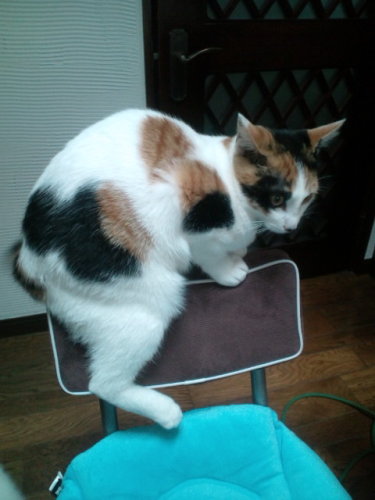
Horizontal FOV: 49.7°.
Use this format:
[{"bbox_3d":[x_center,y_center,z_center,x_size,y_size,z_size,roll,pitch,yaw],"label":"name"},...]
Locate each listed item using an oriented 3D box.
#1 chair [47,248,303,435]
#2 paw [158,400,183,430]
[{"bbox_3d":[0.031,0.440,0.599,0.400,0.720,0.460,-6,31,-11],"label":"chair"},{"bbox_3d":[-0.023,0.227,0.555,0.038,0.028,0.032,18,34,9],"label":"paw"}]

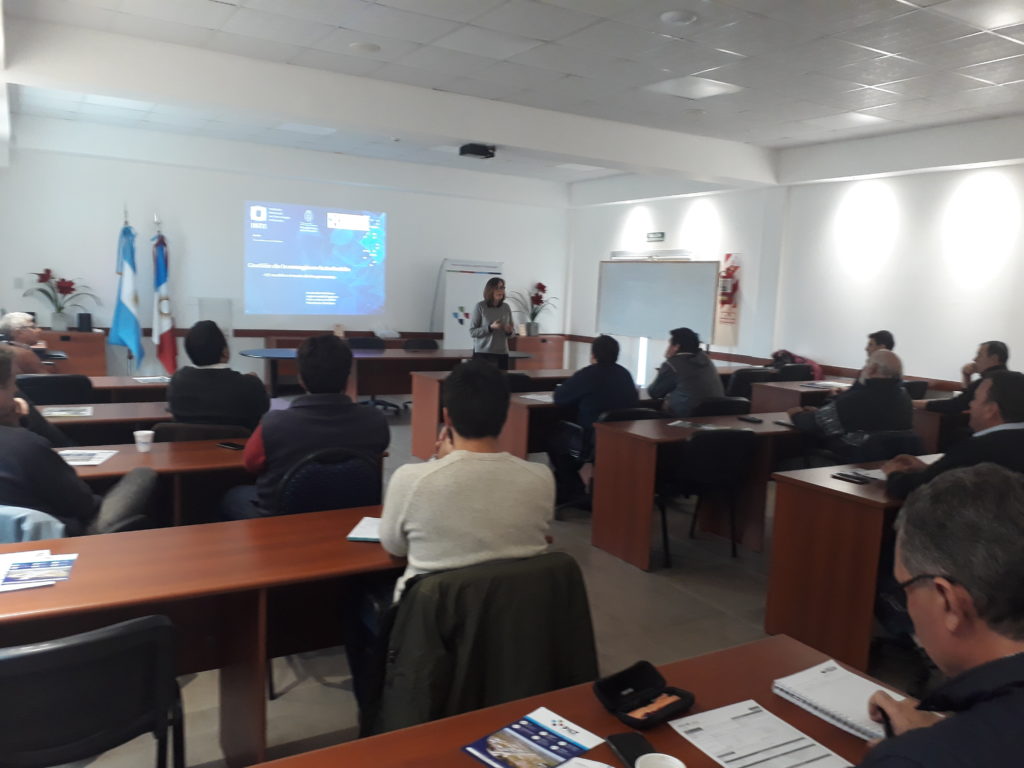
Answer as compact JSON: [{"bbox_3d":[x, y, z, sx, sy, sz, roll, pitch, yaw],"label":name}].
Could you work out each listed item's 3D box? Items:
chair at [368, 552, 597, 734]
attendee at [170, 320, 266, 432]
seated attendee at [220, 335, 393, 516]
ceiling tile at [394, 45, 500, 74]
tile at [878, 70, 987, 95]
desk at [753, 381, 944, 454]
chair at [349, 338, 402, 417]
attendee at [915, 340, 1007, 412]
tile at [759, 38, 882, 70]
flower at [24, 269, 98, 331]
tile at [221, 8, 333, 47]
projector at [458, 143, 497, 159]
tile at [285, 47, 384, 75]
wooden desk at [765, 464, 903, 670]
[{"bbox_3d":[-0.169,0.875,2.462,0.540,0.840,0.580,-2,9,-33],"label":"chair"},{"bbox_3d":[-1.608,0.301,4.248,0.540,1.300,0.700,-1,8,-26],"label":"attendee"},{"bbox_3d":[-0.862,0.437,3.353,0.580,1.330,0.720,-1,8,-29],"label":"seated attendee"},{"bbox_3d":[-0.486,-2.354,5.842,0.610,0.020,0.610,-2,9,-31],"label":"ceiling tile"},{"bbox_3d":[3.077,-2.188,5.827,0.610,0.020,0.610,-2,9,-30],"label":"tile"},{"bbox_3d":[3.045,0.371,7.513,1.740,0.735,0.560,-2,8,-31],"label":"desk"},{"bbox_3d":[-1.553,-0.101,9.185,0.600,0.830,0.620,-2,8,-31],"label":"chair"},{"bbox_3d":[3.308,0.340,5.877,0.520,1.310,0.820,-3,9,-37],"label":"attendee"},{"bbox_3d":[2.025,-2.168,5.243,0.610,0.020,0.610,-2,9,-31],"label":"tile"},{"bbox_3d":[-4.927,-0.915,8.785,0.720,0.680,0.560,-2,8,-31],"label":"flower"},{"bbox_3d":[-1.524,-2.312,5.187,0.602,0.020,0.596,-2,9,-31],"label":"tile"},{"bbox_3d":[-0.323,-2.083,7.160,0.290,0.100,0.230,-2,9,-31],"label":"projector"},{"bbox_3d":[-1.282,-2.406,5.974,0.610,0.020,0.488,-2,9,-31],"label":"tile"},{"bbox_3d":[2.072,0.786,3.921,1.770,0.735,0.560,-2,8,-31],"label":"wooden desk"}]

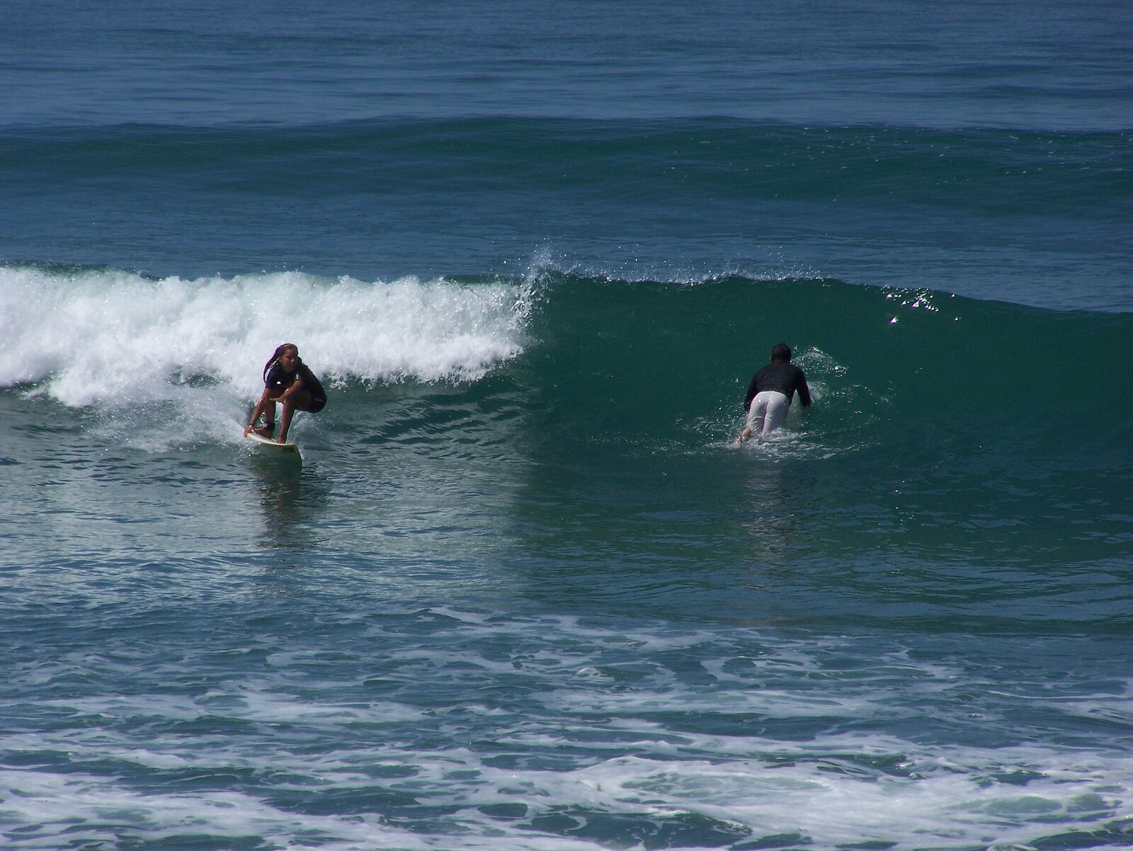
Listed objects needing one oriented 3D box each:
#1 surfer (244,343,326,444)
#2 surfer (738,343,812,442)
[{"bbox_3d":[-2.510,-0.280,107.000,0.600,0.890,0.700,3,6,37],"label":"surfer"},{"bbox_3d":[1.856,-0.265,107.500,0.600,0.470,1.550,4,27,14],"label":"surfer"}]

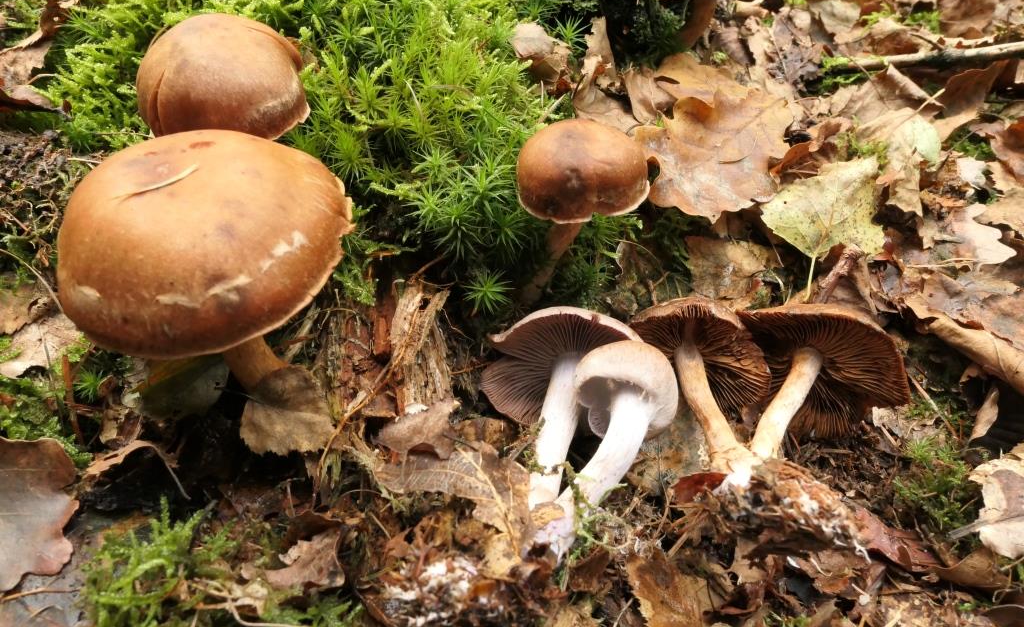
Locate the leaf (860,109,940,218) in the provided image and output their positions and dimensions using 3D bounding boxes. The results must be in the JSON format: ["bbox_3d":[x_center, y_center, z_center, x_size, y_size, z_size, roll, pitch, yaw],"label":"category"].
[{"bbox_3d":[0.207,-0.086,0.367,0.043,0.018,0.074,26,63,14],"label":"leaf"}]

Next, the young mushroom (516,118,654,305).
[{"bbox_3d":[0.029,-0.036,0.271,0.052,0.080,0.052,0,43,0],"label":"young mushroom"}]

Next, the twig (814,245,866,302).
[{"bbox_3d":[0.145,-0.018,0.303,0.006,0.006,0.033,31,70,29],"label":"twig"}]

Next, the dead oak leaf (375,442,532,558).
[{"bbox_3d":[-0.017,0.064,0.235,0.045,0.015,0.053,-27,59,-18],"label":"dead oak leaf"}]

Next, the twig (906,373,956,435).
[{"bbox_3d":[0.164,0.035,0.268,0.002,0.002,0.029,-10,49,-10],"label":"twig"}]

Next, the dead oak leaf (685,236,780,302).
[{"bbox_3d":[0.102,-0.020,0.313,0.043,0.008,0.037,2,58,1],"label":"dead oak leaf"}]

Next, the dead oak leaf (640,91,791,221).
[{"bbox_3d":[0.116,-0.093,0.376,0.111,0.014,0.080,-37,70,-16],"label":"dead oak leaf"}]

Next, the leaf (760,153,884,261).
[{"bbox_3d":[0.159,-0.057,0.342,0.060,0.010,0.074,23,66,11],"label":"leaf"}]

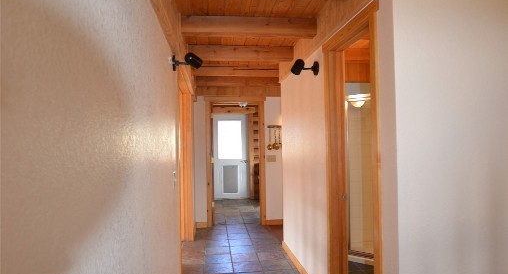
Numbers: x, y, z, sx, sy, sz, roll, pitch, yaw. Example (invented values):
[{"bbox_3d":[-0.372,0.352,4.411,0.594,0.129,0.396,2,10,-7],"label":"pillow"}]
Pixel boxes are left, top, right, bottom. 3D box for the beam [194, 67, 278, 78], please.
[{"bbox_3d":[-0.242,-0.922,4.361,1.152,0.145,0.103,-1,-1,-7],"label":"beam"}]

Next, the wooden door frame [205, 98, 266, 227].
[{"bbox_3d":[-0.297,0.411,5.282,0.966,2.070,0.145,-1,-1,-7],"label":"wooden door frame"}]

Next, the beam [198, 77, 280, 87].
[{"bbox_3d":[-0.248,-0.905,5.188,1.352,0.145,0.103,-1,-1,-7],"label":"beam"}]

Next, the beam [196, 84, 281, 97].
[{"bbox_3d":[-0.255,-0.742,5.258,1.380,0.179,0.083,-1,-1,-7],"label":"beam"}]

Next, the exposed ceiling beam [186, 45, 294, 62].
[{"bbox_3d":[-0.136,-0.932,3.533,1.152,0.142,0.103,-1,-1,-7],"label":"exposed ceiling beam"}]

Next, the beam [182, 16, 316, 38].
[{"bbox_3d":[-0.033,-0.942,2.732,1.152,0.141,0.103,-1,-1,-7],"label":"beam"}]

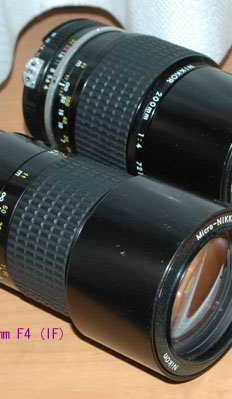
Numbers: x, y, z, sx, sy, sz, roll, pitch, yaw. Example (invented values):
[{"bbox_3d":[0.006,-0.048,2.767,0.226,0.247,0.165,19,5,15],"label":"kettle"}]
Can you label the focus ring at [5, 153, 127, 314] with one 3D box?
[{"bbox_3d":[-0.010,0.017,0.540,0.034,0.062,0.062,22,43,36],"label":"focus ring"}]

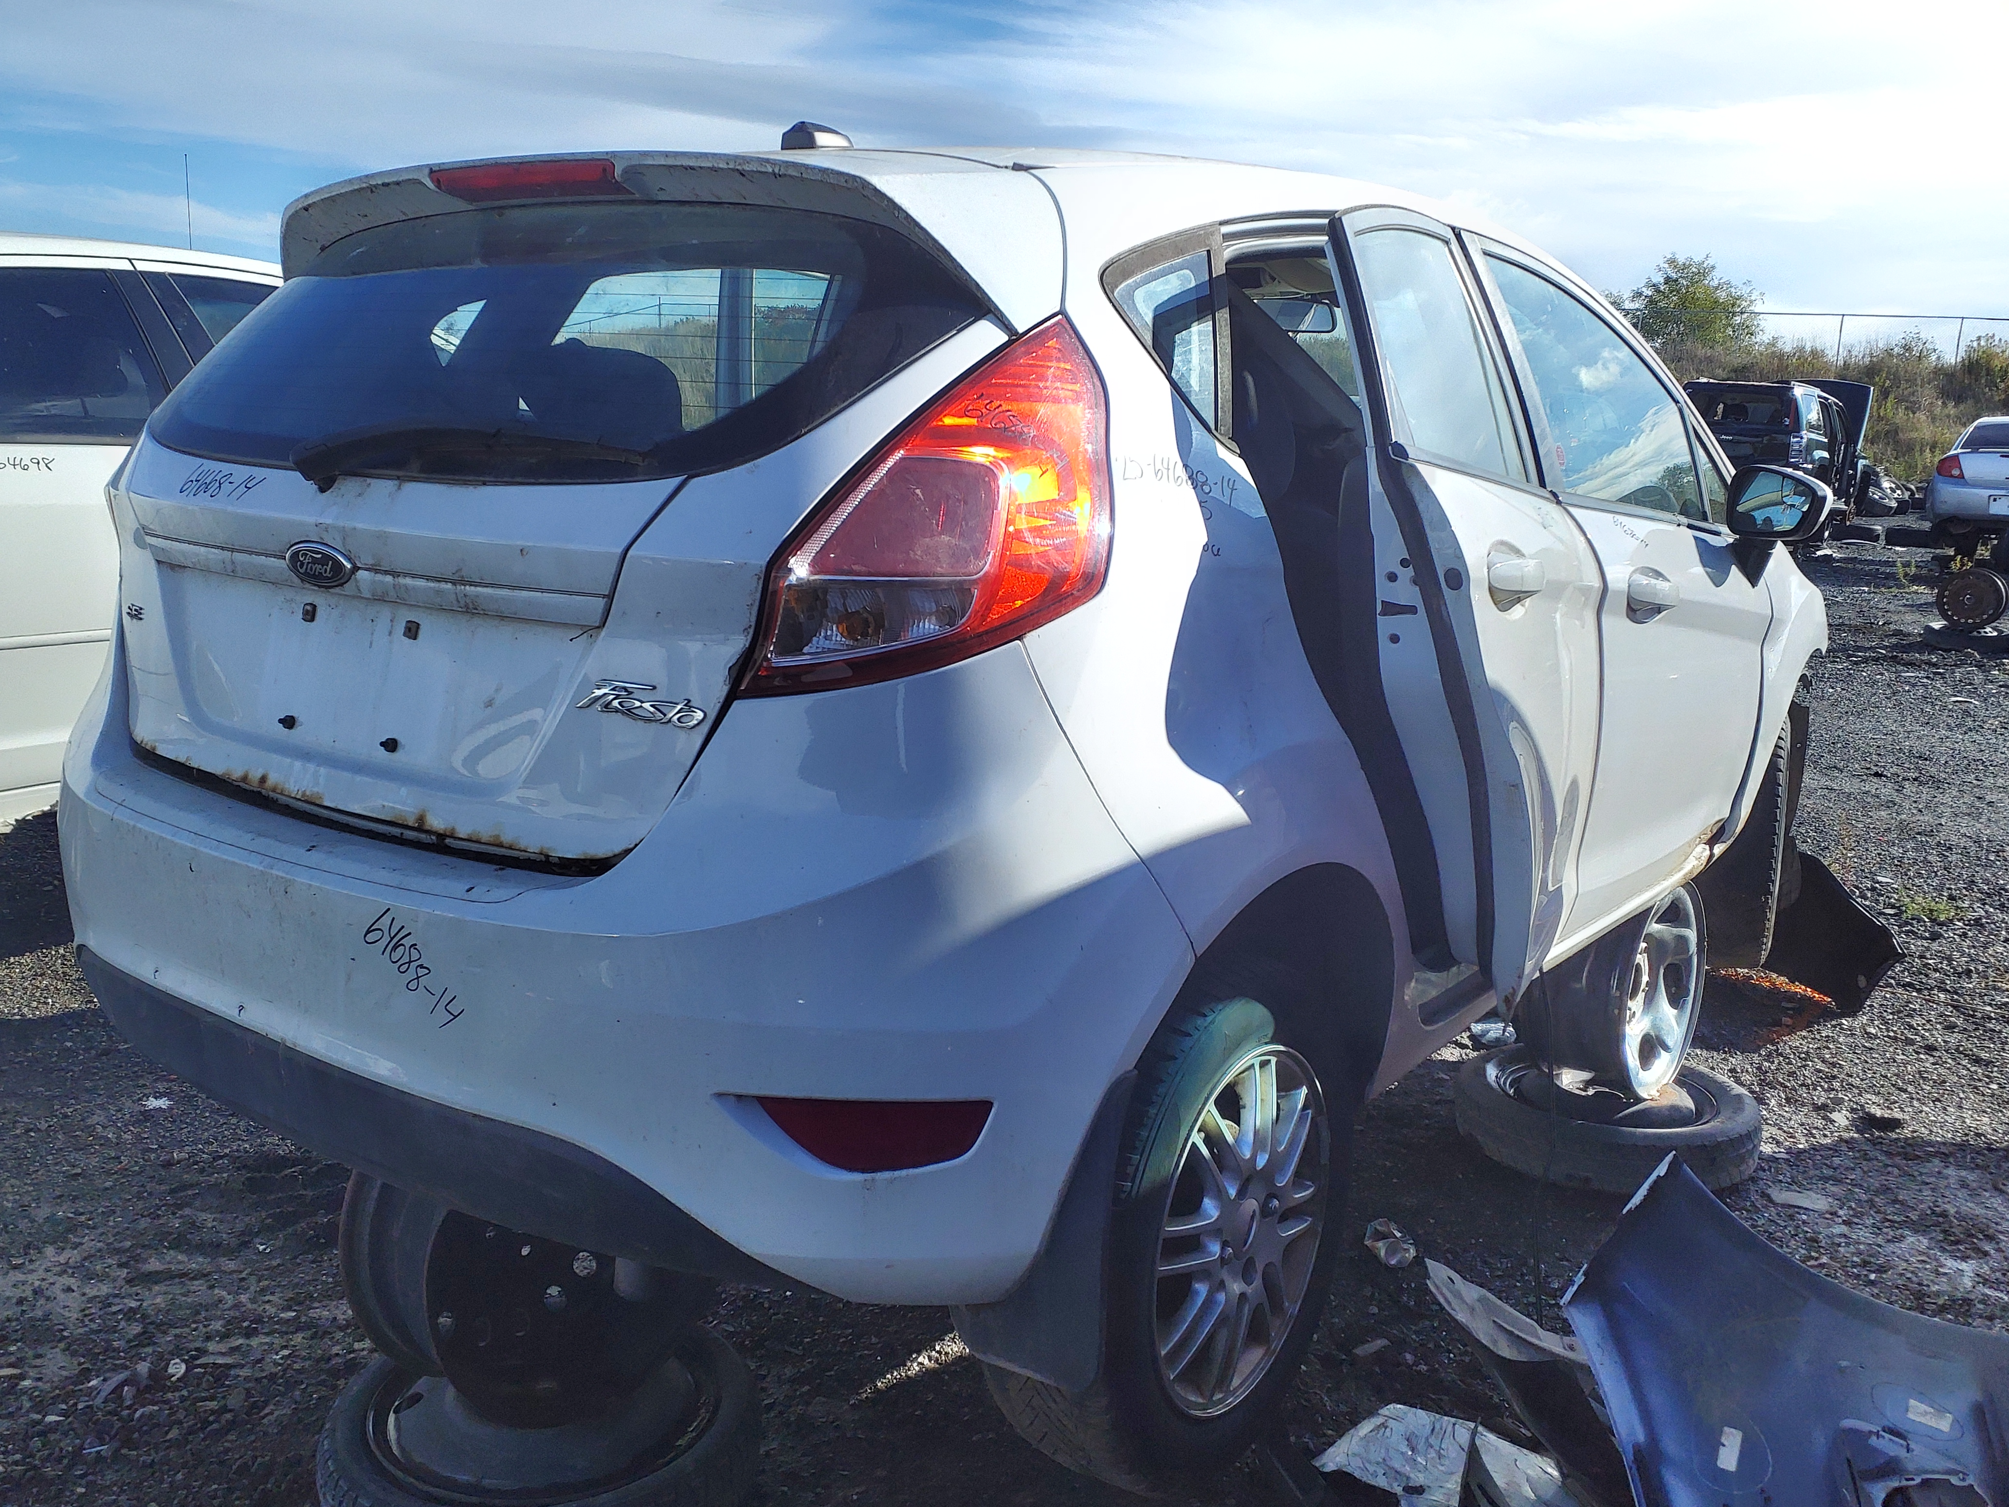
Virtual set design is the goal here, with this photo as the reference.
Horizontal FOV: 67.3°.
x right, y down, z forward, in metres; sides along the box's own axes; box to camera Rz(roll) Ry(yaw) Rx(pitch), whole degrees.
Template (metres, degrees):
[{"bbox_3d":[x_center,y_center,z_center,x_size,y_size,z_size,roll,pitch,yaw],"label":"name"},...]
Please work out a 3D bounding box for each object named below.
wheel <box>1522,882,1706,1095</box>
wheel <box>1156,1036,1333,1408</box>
[{"bbox_3d":[1.235,0.460,3.044,0.200,0.420,0.420,12,16,41],"label":"wheel"},{"bbox_3d":[0.206,0.516,1.732,0.180,0.415,0.415,10,14,36],"label":"wheel"}]

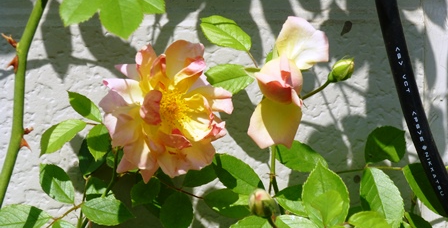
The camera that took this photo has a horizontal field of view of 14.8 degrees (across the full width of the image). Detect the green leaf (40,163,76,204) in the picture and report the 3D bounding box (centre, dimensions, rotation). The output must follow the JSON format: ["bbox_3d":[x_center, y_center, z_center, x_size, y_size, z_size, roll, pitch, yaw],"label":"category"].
[{"bbox_3d":[-0.114,0.048,1.170,0.019,0.036,0.009,-38,-14,-11],"label":"green leaf"}]

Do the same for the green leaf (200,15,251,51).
[{"bbox_3d":[0.001,-0.058,1.220,0.040,0.023,0.014,30,-21,13],"label":"green leaf"}]

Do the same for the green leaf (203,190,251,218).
[{"bbox_3d":[0.002,0.055,1.060,0.031,0.018,0.006,16,-35,0],"label":"green leaf"}]

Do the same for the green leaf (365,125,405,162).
[{"bbox_3d":[0.103,0.020,1.100,0.034,0.025,0.006,-38,0,-25],"label":"green leaf"}]

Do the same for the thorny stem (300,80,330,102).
[{"bbox_3d":[0.062,-0.016,1.165,0.022,0.003,0.004,-33,0,0],"label":"thorny stem"}]

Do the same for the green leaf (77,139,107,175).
[{"bbox_3d":[-0.096,0.031,1.270,0.021,0.031,0.013,25,-18,9],"label":"green leaf"}]

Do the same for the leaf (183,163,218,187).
[{"bbox_3d":[-0.018,0.044,1.260,0.028,0.020,0.012,-15,-24,-7],"label":"leaf"}]

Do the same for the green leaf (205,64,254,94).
[{"bbox_3d":[0.005,-0.023,1.165,0.035,0.022,0.009,-9,-17,-3],"label":"green leaf"}]

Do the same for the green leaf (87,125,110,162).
[{"bbox_3d":[-0.085,0.019,1.165,0.017,0.026,0.008,7,-14,2],"label":"green leaf"}]

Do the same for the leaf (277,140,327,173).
[{"bbox_3d":[0.049,0.027,1.080,0.037,0.020,0.007,19,-33,0],"label":"leaf"}]

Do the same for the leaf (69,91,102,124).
[{"bbox_3d":[-0.085,-0.005,1.060,0.014,0.028,0.006,-47,0,-25],"label":"leaf"}]

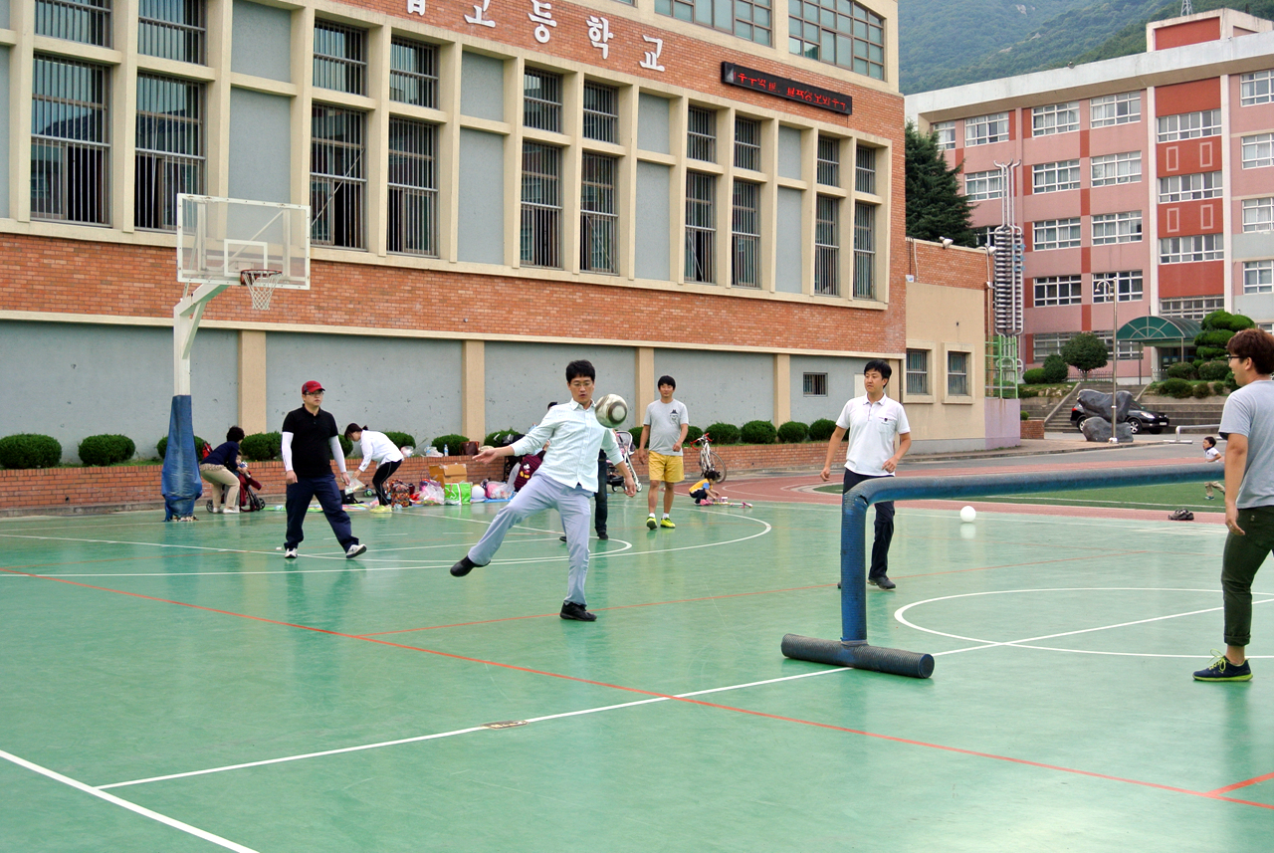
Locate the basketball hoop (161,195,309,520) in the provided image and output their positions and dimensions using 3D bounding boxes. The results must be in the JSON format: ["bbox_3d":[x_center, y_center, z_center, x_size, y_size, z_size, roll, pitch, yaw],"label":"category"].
[{"bbox_3d":[-5.250,-0.785,21.852,1.820,3.980,2.630,-1,1,-41],"label":"basketball hoop"}]

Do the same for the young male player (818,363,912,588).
[{"bbox_3d":[1.756,0.371,13.350,0.660,1.770,0.500,0,0,9],"label":"young male player"}]

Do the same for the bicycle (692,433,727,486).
[{"bbox_3d":[1.440,0.647,34.400,0.550,1.020,1.600,0,0,-14],"label":"bicycle"}]

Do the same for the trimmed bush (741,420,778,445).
[{"bbox_3d":[2.825,0.137,39.900,0.820,0.540,0.870,0,0,0],"label":"trimmed bush"}]

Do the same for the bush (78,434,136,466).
[{"bbox_3d":[-7.708,0.347,25.249,0.840,0.460,0.840,1,1,37],"label":"bush"}]

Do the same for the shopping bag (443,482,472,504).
[{"bbox_3d":[-2.667,1.000,25.850,0.350,0.320,0.220,1,1,37],"label":"shopping bag"}]

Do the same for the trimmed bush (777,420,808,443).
[{"bbox_3d":[3.678,0.129,41.000,0.780,0.520,0.800,0,0,0],"label":"trimmed bush"}]

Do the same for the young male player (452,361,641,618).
[{"bbox_3d":[-0.639,0.440,11.800,1.200,1.760,0.620,0,1,-14],"label":"young male player"}]

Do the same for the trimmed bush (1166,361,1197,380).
[{"bbox_3d":[30.389,-3.114,97.000,1.650,1.120,1.750,0,1,-41],"label":"trimmed bush"}]

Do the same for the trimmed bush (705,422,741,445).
[{"bbox_3d":[1.924,0.156,38.800,0.800,0.500,0.820,0,0,0],"label":"trimmed bush"}]

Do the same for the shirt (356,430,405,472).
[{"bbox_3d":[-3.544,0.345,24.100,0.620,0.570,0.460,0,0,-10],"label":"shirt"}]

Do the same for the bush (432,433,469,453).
[{"bbox_3d":[-3.318,0.329,31.033,0.700,0.400,0.700,0,1,0],"label":"bush"}]

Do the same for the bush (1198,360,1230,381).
[{"bbox_3d":[30.283,-2.921,91.000,1.600,1.000,1.500,0,1,0],"label":"bush"}]

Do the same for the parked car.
[{"bbox_3d":[25.301,-0.522,91.000,1.940,1.750,4.800,0,1,-43],"label":"parked car"}]

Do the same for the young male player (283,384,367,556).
[{"bbox_3d":[-3.029,0.424,16.800,0.770,1.720,0.500,0,1,-24],"label":"young male player"}]

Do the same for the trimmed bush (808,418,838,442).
[{"bbox_3d":[4.544,0.095,41.388,0.840,0.560,0.840,0,1,0],"label":"trimmed bush"}]

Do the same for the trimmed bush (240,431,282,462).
[{"bbox_3d":[-6.092,0.324,28.300,0.800,0.500,0.840,0,0,0],"label":"trimmed bush"}]

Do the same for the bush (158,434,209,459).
[{"bbox_3d":[-7.092,0.334,27.100,0.800,0.430,0.820,0,0,0],"label":"bush"}]

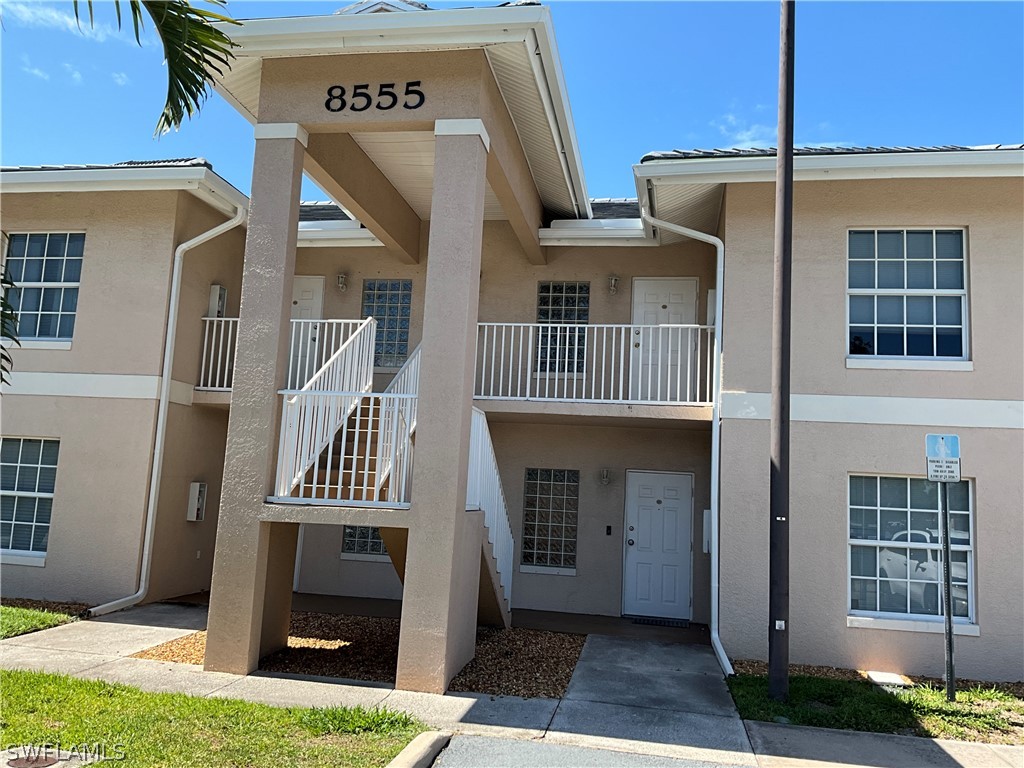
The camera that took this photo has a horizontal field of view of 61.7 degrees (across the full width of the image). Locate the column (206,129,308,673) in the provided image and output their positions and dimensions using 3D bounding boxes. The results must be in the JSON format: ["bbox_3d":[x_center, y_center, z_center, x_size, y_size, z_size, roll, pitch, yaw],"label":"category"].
[{"bbox_3d":[-2.424,0.053,8.286,0.450,5.240,0.400,2,-8,10],"label":"column"}]

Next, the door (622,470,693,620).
[{"bbox_3d":[2.114,2.318,12.368,0.992,2.085,0.100,2,-8,10],"label":"door"}]

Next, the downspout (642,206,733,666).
[{"bbox_3d":[1.952,0.319,10.062,1.070,5.530,1.470,2,-8,10],"label":"downspout"}]

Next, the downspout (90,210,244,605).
[{"bbox_3d":[-4.311,0.122,11.060,0.980,5.510,1.220,2,-8,10],"label":"downspout"}]

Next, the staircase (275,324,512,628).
[{"bbox_3d":[-1.260,0.861,9.740,2.280,4.000,3.850,2,-8,10],"label":"staircase"}]

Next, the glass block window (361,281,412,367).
[{"bbox_3d":[-1.997,-0.953,13.542,0.810,1.405,0.110,2,-8,10],"label":"glass block window"}]

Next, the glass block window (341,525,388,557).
[{"bbox_3d":[-2.152,1.898,13.147,0.810,1.418,0.110,2,-8,10],"label":"glass block window"}]

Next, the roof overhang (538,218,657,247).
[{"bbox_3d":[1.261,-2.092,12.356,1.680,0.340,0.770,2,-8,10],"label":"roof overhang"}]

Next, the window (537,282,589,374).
[{"bbox_3d":[0.758,-0.870,13.069,0.807,1.415,0.110,2,-8,10],"label":"window"}]

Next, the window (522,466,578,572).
[{"bbox_3d":[0.576,1.976,12.680,0.810,1.420,0.110,2,-8,10],"label":"window"}]

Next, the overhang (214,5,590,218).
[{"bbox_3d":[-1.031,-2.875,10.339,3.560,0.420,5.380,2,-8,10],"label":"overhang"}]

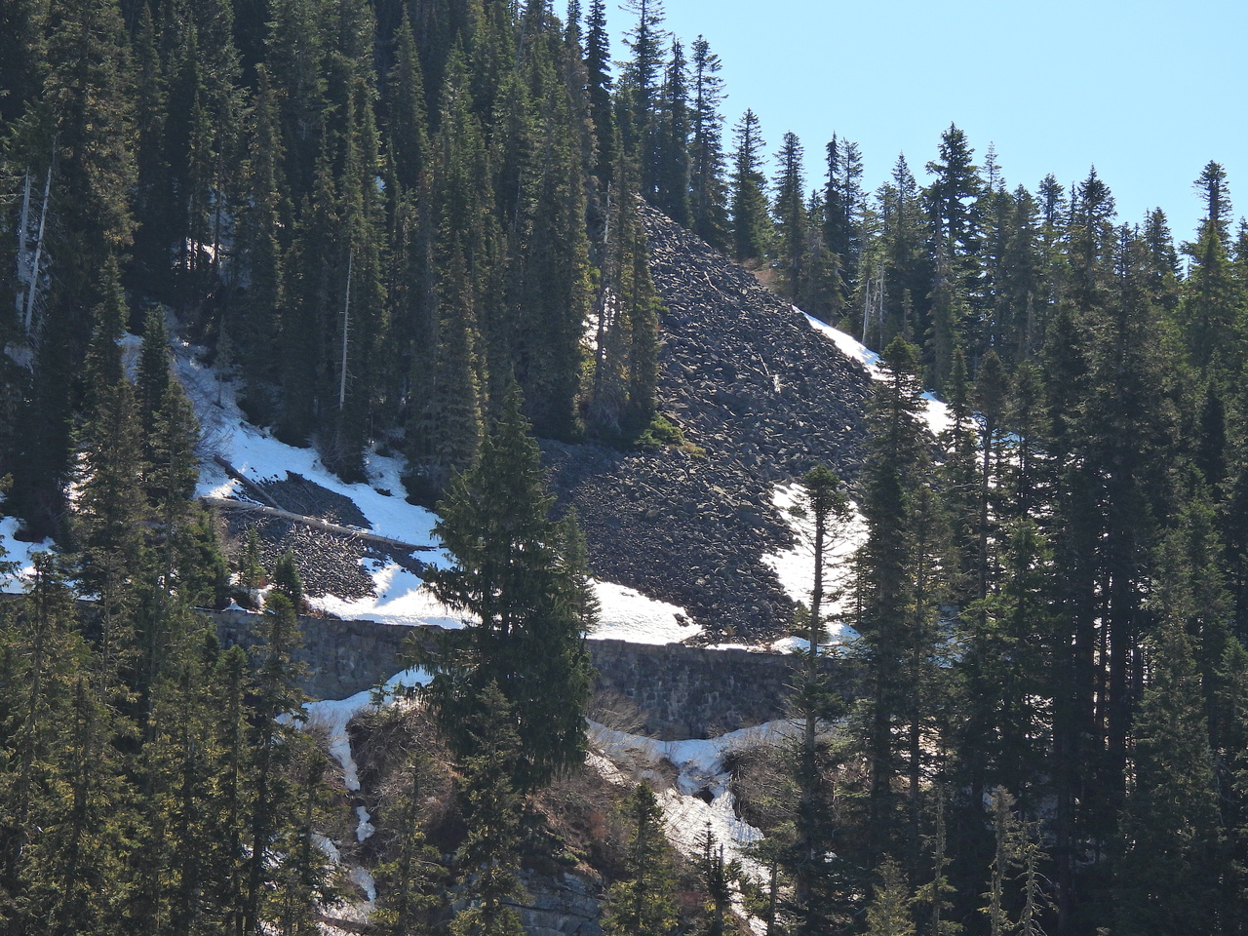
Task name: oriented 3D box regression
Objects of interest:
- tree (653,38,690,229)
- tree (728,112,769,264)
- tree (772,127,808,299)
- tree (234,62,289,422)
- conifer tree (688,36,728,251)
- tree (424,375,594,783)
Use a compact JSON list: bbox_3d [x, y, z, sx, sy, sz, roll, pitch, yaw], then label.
[{"bbox_3d":[3.010,-21.410,550.000,2.480,11.900,2.480,0,-3,0],"label":"tree"},{"bbox_3d":[8.010,-18.040,553.000,2.490,9.720,2.490,0,-3,0],"label":"tree"},{"bbox_3d":[10.620,-16.110,553.000,2.240,10.840,2.240,0,-3,0],"label":"tree"},{"bbox_3d":[-22.190,-13.770,530.000,3.340,21.860,3.340,0,-3,0],"label":"tree"},{"bbox_3d":[5.360,-20.670,550.000,2.480,13.630,2.480,0,-3,0],"label":"conifer tree"},{"bbox_3d":[-6.760,6.760,498.000,9.990,23.790,9.990,0,-3,0],"label":"tree"}]

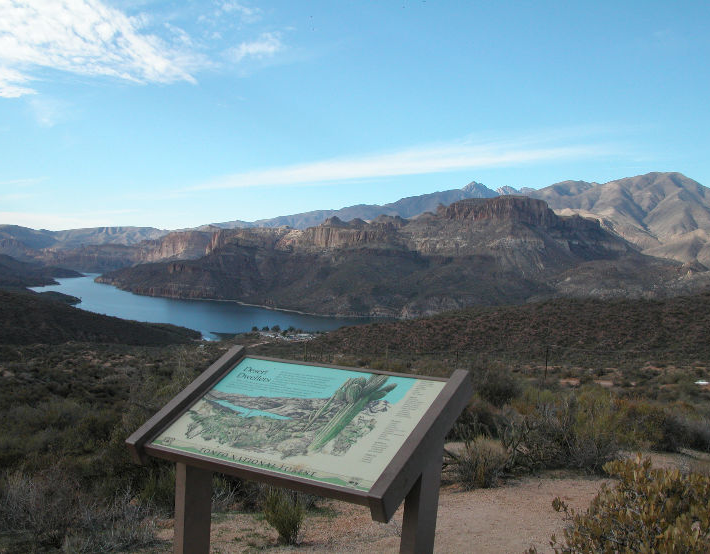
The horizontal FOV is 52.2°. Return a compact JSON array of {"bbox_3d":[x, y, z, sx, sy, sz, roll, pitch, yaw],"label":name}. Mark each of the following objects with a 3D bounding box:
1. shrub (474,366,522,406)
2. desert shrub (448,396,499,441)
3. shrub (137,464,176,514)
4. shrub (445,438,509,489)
[{"bbox_3d":[2.190,1.722,11.300,0.820,0.660,0.760,1,2,0],"label":"shrub"},{"bbox_3d":[1.060,1.288,6.600,0.500,0.420,0.460,1,2,0],"label":"desert shrub"},{"bbox_3d":[-1.207,1.319,4.500,0.290,0.320,0.290,1,2,0],"label":"shrub"},{"bbox_3d":[0.843,1.273,4.950,0.410,0.370,0.390,1,2,0],"label":"shrub"}]

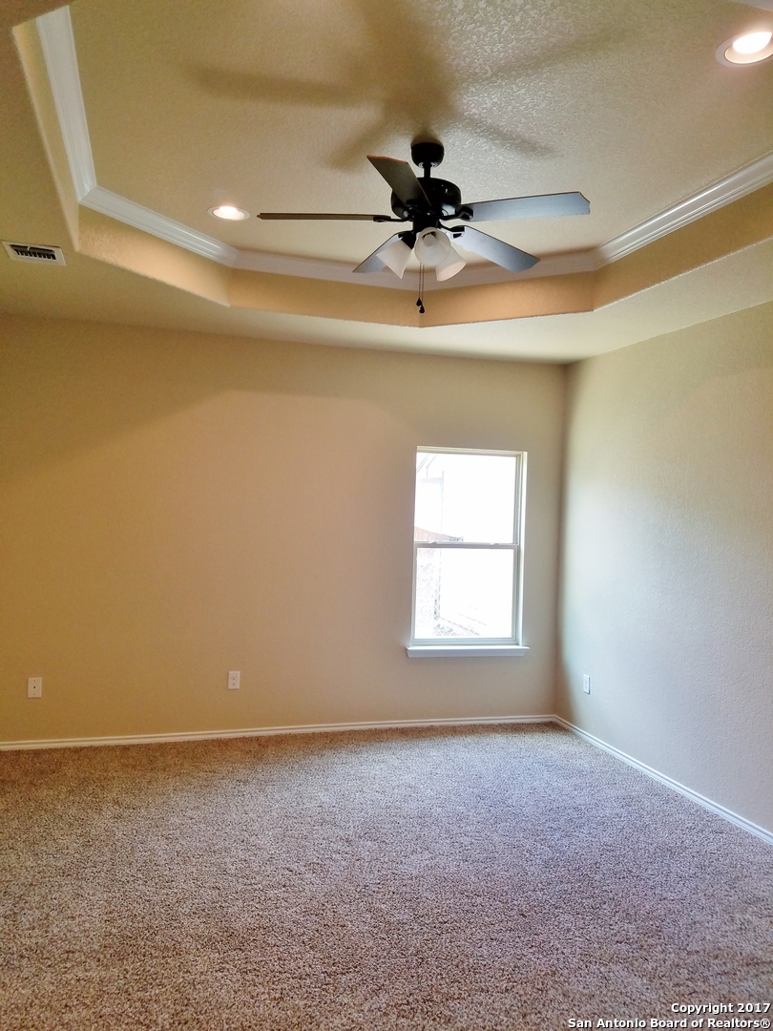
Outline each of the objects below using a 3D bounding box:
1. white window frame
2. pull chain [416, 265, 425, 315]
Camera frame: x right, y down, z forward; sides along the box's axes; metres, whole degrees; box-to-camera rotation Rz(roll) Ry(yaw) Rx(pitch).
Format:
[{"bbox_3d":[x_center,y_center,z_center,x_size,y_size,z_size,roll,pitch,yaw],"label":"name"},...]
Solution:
[{"bbox_3d":[0.624,0.279,5.793,0.917,1.538,0.115,2,1,-17],"label":"white window frame"},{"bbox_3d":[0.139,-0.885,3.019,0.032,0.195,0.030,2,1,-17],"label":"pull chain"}]

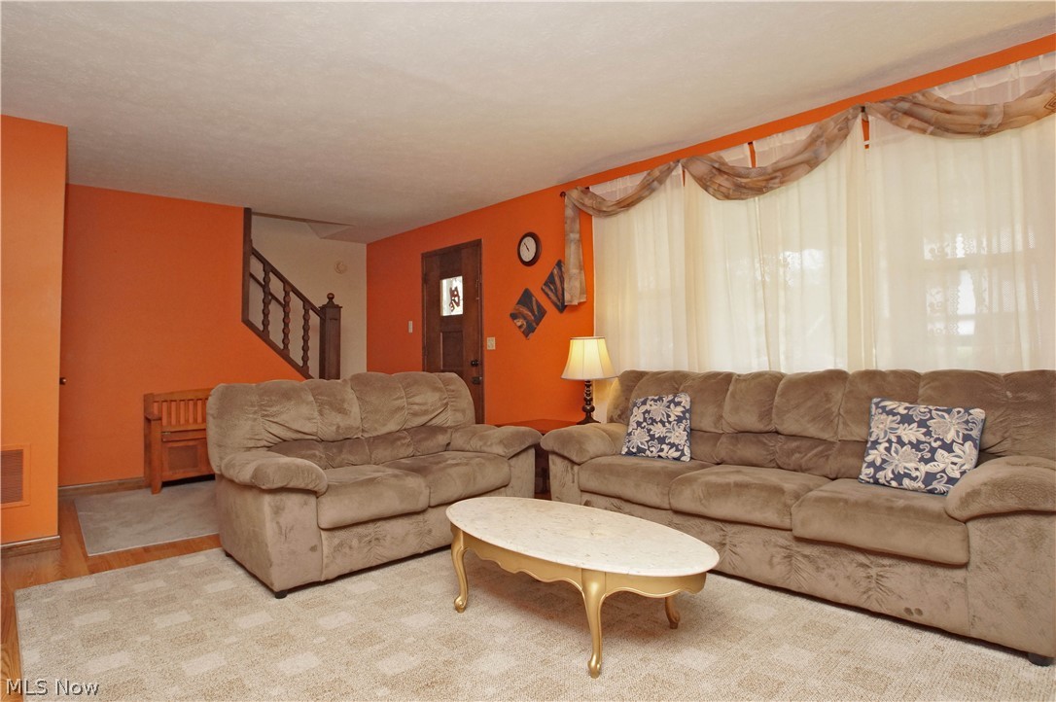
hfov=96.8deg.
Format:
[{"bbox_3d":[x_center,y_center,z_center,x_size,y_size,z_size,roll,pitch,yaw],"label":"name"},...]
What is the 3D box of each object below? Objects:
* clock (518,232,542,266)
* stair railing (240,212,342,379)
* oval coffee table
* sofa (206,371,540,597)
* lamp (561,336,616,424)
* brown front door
[{"bbox_3d":[0.012,-0.870,4.030,0.050,0.300,0.300,1,-2,-45],"label":"clock"},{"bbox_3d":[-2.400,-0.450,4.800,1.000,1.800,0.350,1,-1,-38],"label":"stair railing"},{"bbox_3d":[0.155,0.933,1.960,1.230,0.395,0.610,-1,-1,36],"label":"oval coffee table"},{"bbox_3d":[-0.880,0.660,2.990,1.650,0.980,0.930,1,-2,-42],"label":"sofa"},{"bbox_3d":[0.445,0.215,3.450,0.400,0.660,0.400,0,-1,0],"label":"lamp"},{"bbox_3d":[-0.760,0.060,4.650,0.940,2.120,0.080,-1,-2,44],"label":"brown front door"}]

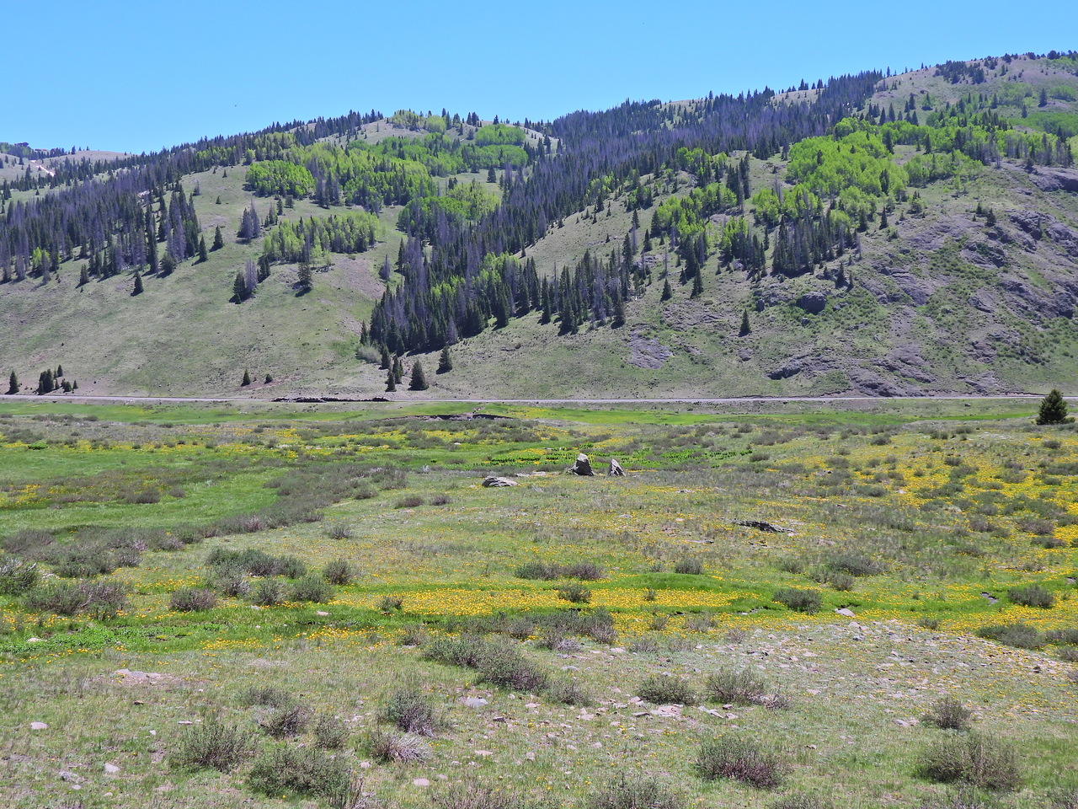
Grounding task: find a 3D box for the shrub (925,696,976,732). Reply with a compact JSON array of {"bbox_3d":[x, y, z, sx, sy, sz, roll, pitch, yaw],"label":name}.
[{"bbox_3d":[4.289,3.231,14.018,0.524,0.321,0.445,0,1,0],"label":"shrub"}]

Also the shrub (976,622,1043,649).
[{"bbox_3d":[6.467,3.179,18.412,0.917,0.337,0.642,0,1,0],"label":"shrub"}]

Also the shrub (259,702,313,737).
[{"bbox_3d":[-2.592,3.232,13.758,0.548,0.331,0.466,0,1,0],"label":"shrub"}]

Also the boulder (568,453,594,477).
[{"bbox_3d":[1.741,2.515,55.931,1.051,0.865,0.788,0,1,0],"label":"boulder"}]

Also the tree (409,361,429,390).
[{"bbox_3d":[-42.869,-10.307,475.000,7.170,10.157,7.170,0,1,0],"label":"tree"}]

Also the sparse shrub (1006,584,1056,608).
[{"bbox_3d":[9.786,3.809,26.620,0.938,0.477,0.825,0,1,0],"label":"sparse shrub"}]

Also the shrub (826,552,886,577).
[{"bbox_3d":[6.040,3.048,25.576,1.116,0.440,0.781,0,1,0],"label":"shrub"}]

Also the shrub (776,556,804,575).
[{"bbox_3d":[5.870,3.779,31.375,0.671,0.412,0.590,0,1,0],"label":"shrub"}]

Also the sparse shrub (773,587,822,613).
[{"bbox_3d":[5.033,3.805,26.024,0.949,0.498,0.835,0,1,0],"label":"sparse shrub"}]

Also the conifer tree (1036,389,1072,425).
[{"bbox_3d":[54.225,0.210,140.994,3.724,3.701,3.724,0,1,0],"label":"conifer tree"}]

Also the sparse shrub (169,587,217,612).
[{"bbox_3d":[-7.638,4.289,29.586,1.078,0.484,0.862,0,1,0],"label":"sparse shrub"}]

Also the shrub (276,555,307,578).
[{"bbox_3d":[-5.711,3.733,30.834,0.737,0.516,0.648,0,1,0],"label":"shrub"}]

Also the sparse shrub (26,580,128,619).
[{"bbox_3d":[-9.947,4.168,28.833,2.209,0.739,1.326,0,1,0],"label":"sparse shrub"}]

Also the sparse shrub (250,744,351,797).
[{"bbox_3d":[-2.582,3.943,14.428,1.107,0.552,0.974,0,1,0],"label":"sparse shrub"}]

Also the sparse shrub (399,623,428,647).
[{"bbox_3d":[-1.732,3.178,18.542,0.394,0.299,0.335,0,1,0],"label":"sparse shrub"}]

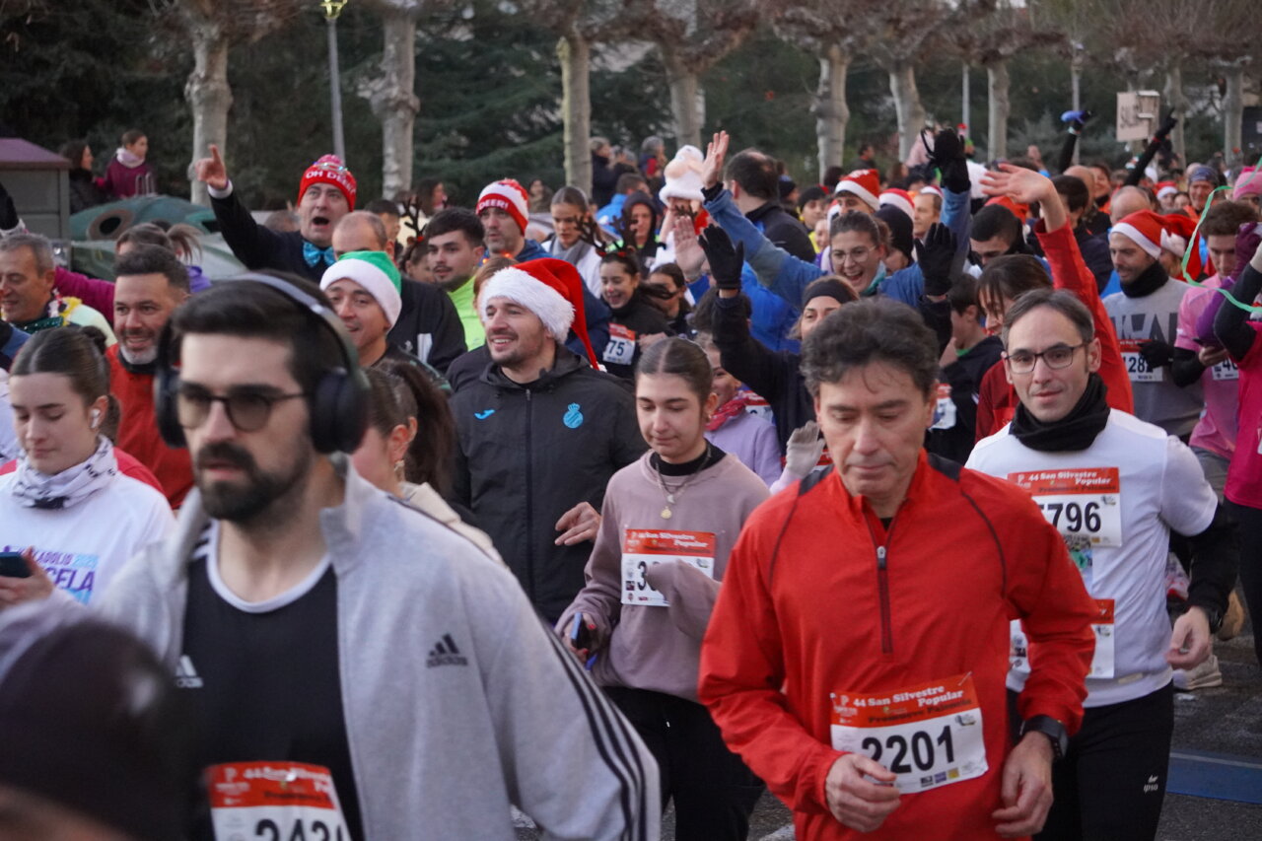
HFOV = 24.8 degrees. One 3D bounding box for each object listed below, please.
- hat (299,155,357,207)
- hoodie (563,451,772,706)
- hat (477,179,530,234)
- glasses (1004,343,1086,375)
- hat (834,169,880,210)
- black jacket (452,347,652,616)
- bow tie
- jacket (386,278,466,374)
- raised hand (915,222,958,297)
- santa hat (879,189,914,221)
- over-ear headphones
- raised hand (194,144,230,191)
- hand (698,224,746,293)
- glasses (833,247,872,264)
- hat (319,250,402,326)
[{"bbox_3d":[-0.920,-0.729,8.750,0.180,0.180,0.210,6,-1,5],"label":"hat"},{"bbox_3d":[0.087,0.307,5.700,0.480,0.510,0.340,2,6,20],"label":"hoodie"},{"bbox_3d":[-0.458,-0.763,10.300,0.195,0.190,0.225,4,-8,17],"label":"hat"},{"bbox_3d":[0.787,-0.116,5.420,0.138,0.045,0.140,-4,6,26],"label":"glasses"},{"bbox_3d":[1.008,-1.036,12.800,0.210,0.190,0.230,10,3,24],"label":"hat"},{"bbox_3d":[-0.180,0.168,6.620,0.520,0.670,0.340,2,6,18],"label":"black jacket"},{"bbox_3d":[-0.922,-0.496,8.600,0.115,0.075,0.035,5,6,5],"label":"bow tie"},{"bbox_3d":[-0.736,-0.068,8.200,0.540,0.700,0.300,1,6,12],"label":"jacket"},{"bbox_3d":[0.799,-0.422,7.500,0.110,0.195,0.075,0,3,6],"label":"raised hand"},{"bbox_3d":[1.267,-1.025,13.700,0.210,0.200,0.240,4,-6,18],"label":"santa hat"},{"bbox_3d":[-0.396,-0.061,3.070,0.205,0.190,0.090,2,6,18],"label":"over-ear headphones"},{"bbox_3d":[-1.241,-0.747,8.500,0.110,0.150,0.090,-10,8,6],"label":"raised hand"},{"bbox_3d":[0.249,-0.456,8.100,0.115,0.190,0.065,-16,6,13],"label":"hand"},{"bbox_3d":[0.709,-0.522,9.050,0.138,0.045,0.140,8,6,17],"label":"glasses"},{"bbox_3d":[-0.636,-0.315,6.800,0.205,0.205,0.250,4,-6,15],"label":"hat"}]

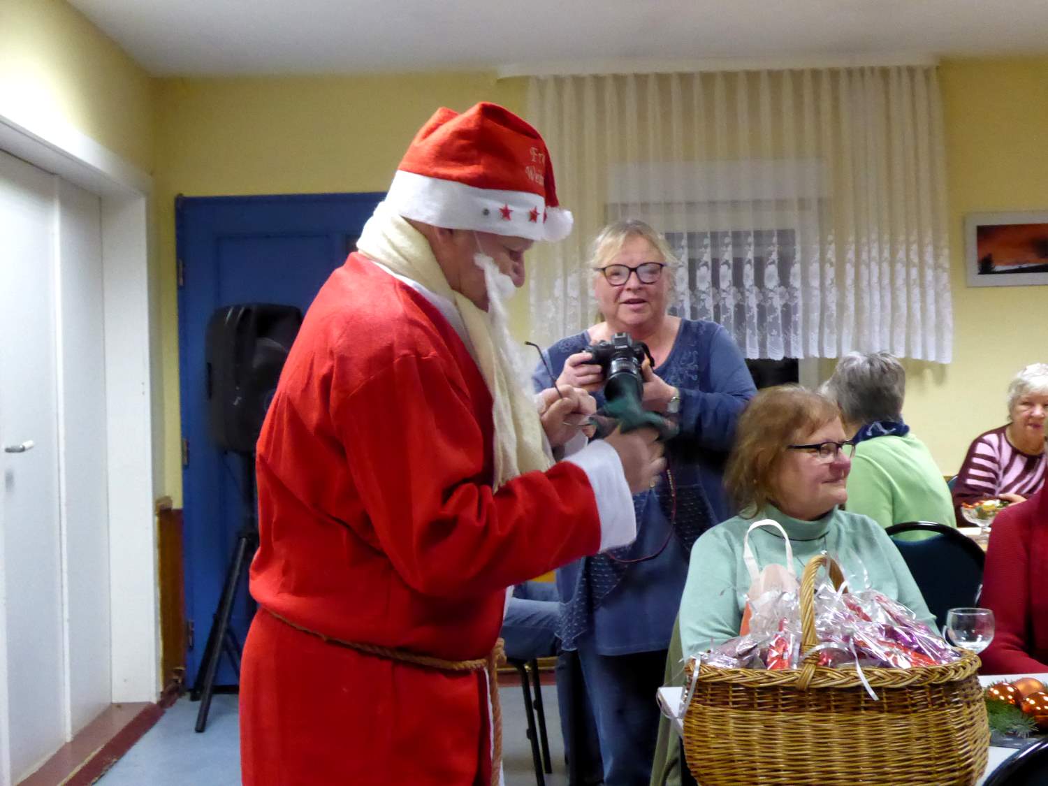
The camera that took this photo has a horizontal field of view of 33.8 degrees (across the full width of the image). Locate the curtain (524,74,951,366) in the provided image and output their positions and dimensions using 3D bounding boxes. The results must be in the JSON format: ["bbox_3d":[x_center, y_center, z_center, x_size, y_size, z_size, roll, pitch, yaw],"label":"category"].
[{"bbox_3d":[0.889,-0.723,7.155,1.790,1.240,0.120,-1,0,-1],"label":"curtain"}]

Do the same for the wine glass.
[{"bbox_3d":[0.764,0.436,2.945,0.080,0.139,0.080,-1,0,-1],"label":"wine glass"}]

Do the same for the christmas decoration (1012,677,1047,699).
[{"bbox_3d":[0.797,0.476,2.724,0.055,0.055,0.055,-1,0,-1],"label":"christmas decoration"}]

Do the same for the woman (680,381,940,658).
[{"bbox_3d":[0.574,0.616,3.183,0.540,1.264,0.750,-1,0,-10],"label":"woman"}]

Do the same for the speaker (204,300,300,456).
[{"bbox_3d":[-1.064,-0.056,6.784,0.320,0.590,0.360,-1,0,41],"label":"speaker"}]

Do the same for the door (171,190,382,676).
[{"bbox_3d":[-0.919,0.199,7.253,1.040,2.060,0.070,-1,0,-1],"label":"door"}]

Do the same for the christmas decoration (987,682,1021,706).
[{"bbox_3d":[0.750,0.477,2.694,0.055,0.055,0.055,-1,0,-1],"label":"christmas decoration"}]

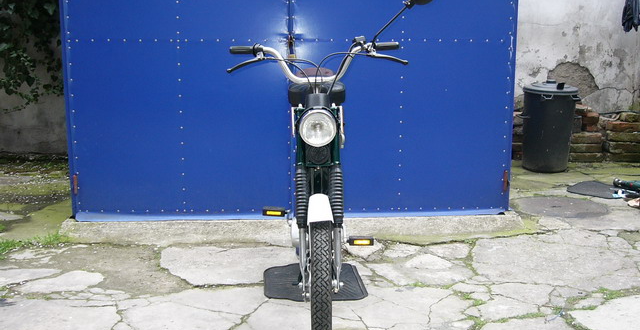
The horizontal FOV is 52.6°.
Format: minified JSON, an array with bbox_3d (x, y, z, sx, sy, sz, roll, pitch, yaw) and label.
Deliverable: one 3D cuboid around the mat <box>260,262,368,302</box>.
[{"bbox_3d":[-0.020,0.517,2.920,0.475,0.015,0.490,0,9,0],"label":"mat"}]

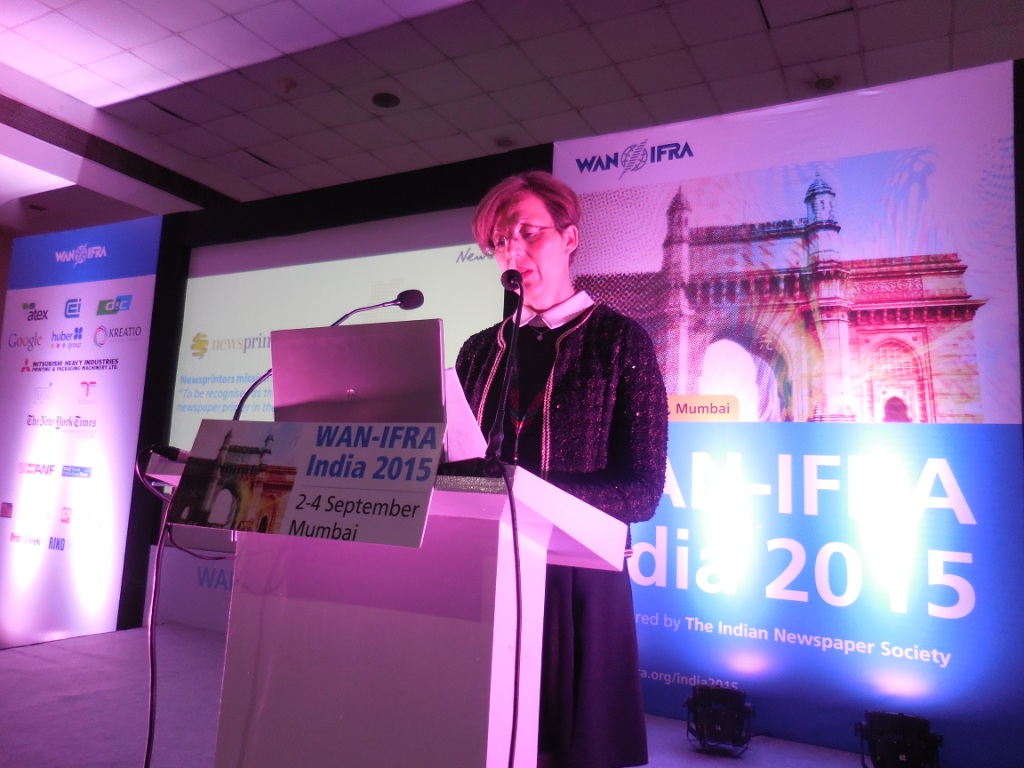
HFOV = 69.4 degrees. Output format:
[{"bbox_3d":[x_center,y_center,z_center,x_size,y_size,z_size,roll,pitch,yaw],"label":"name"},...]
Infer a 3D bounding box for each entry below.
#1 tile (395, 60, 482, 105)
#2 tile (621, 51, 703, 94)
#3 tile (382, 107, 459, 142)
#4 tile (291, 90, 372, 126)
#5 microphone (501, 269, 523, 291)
[{"bbox_3d":[-0.633,-2.634,6.472,0.600,0.025,0.600,-1,-7,28],"label":"tile"},{"bbox_3d":[1.246,-2.588,6.162,0.595,0.020,0.595,-1,-7,28],"label":"tile"},{"bbox_3d":[-0.879,-2.553,7.276,0.595,0.020,0.595,-1,-7,28],"label":"tile"},{"bbox_3d":[-1.688,-2.608,7.027,0.595,0.020,0.595,-1,-7,28],"label":"tile"},{"bbox_3d":[-0.001,-0.164,1.160,0.035,0.035,0.045,3,11,-9],"label":"microphone"}]

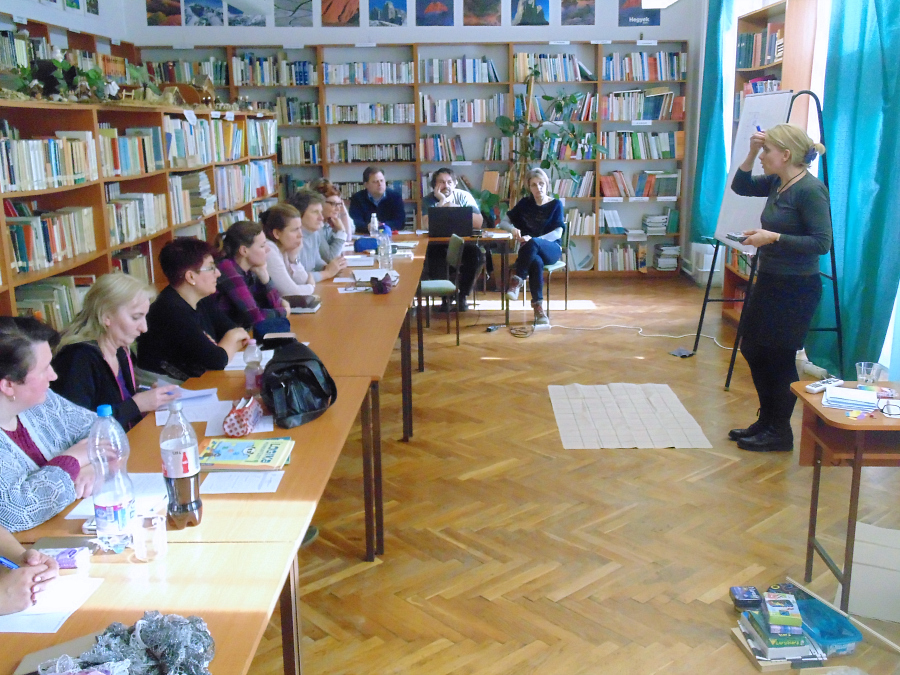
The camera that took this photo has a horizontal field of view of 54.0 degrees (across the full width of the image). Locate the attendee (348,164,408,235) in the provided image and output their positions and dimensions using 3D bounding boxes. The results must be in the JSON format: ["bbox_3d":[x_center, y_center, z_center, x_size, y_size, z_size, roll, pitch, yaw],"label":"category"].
[{"bbox_3d":[-0.667,-0.955,8.462,0.565,1.299,0.734,-2,14,-6],"label":"attendee"}]

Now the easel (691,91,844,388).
[{"bbox_3d":[2.182,-0.690,6.014,0.813,1.884,0.962,0,14,2],"label":"easel"}]

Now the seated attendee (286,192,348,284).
[{"bbox_3d":[-0.987,-0.394,6.281,0.714,1.259,0.516,0,14,4],"label":"seated attendee"}]

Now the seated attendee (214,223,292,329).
[{"bbox_3d":[-1.031,0.038,4.570,0.714,1.239,0.525,-1,14,0],"label":"seated attendee"}]

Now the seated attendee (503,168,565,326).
[{"bbox_3d":[0.776,-0.826,7.779,0.540,1.310,0.820,4,14,18],"label":"seated attendee"}]

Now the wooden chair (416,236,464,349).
[{"bbox_3d":[-0.163,-0.372,7.055,0.516,0.828,0.426,-3,14,-8],"label":"wooden chair"}]

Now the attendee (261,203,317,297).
[{"bbox_3d":[-1.004,-0.192,5.483,0.714,1.249,0.516,0,14,2],"label":"attendee"}]

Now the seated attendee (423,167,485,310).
[{"bbox_3d":[0.052,-0.952,8.391,0.580,1.290,0.820,-1,13,-2],"label":"seated attendee"}]

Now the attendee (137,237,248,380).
[{"bbox_3d":[-0.961,0.213,3.632,0.710,1.250,0.520,-2,13,-4],"label":"attendee"}]

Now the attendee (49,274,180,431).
[{"bbox_3d":[-1.004,0.390,2.956,0.730,1.220,0.520,1,14,9],"label":"attendee"}]

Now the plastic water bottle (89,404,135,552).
[{"bbox_3d":[-0.757,0.314,1.965,0.092,0.335,0.092,0,13,2],"label":"plastic water bottle"}]

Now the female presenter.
[{"bbox_3d":[1.717,-0.257,4.669,0.496,1.695,0.476,-2,14,-4],"label":"female presenter"}]

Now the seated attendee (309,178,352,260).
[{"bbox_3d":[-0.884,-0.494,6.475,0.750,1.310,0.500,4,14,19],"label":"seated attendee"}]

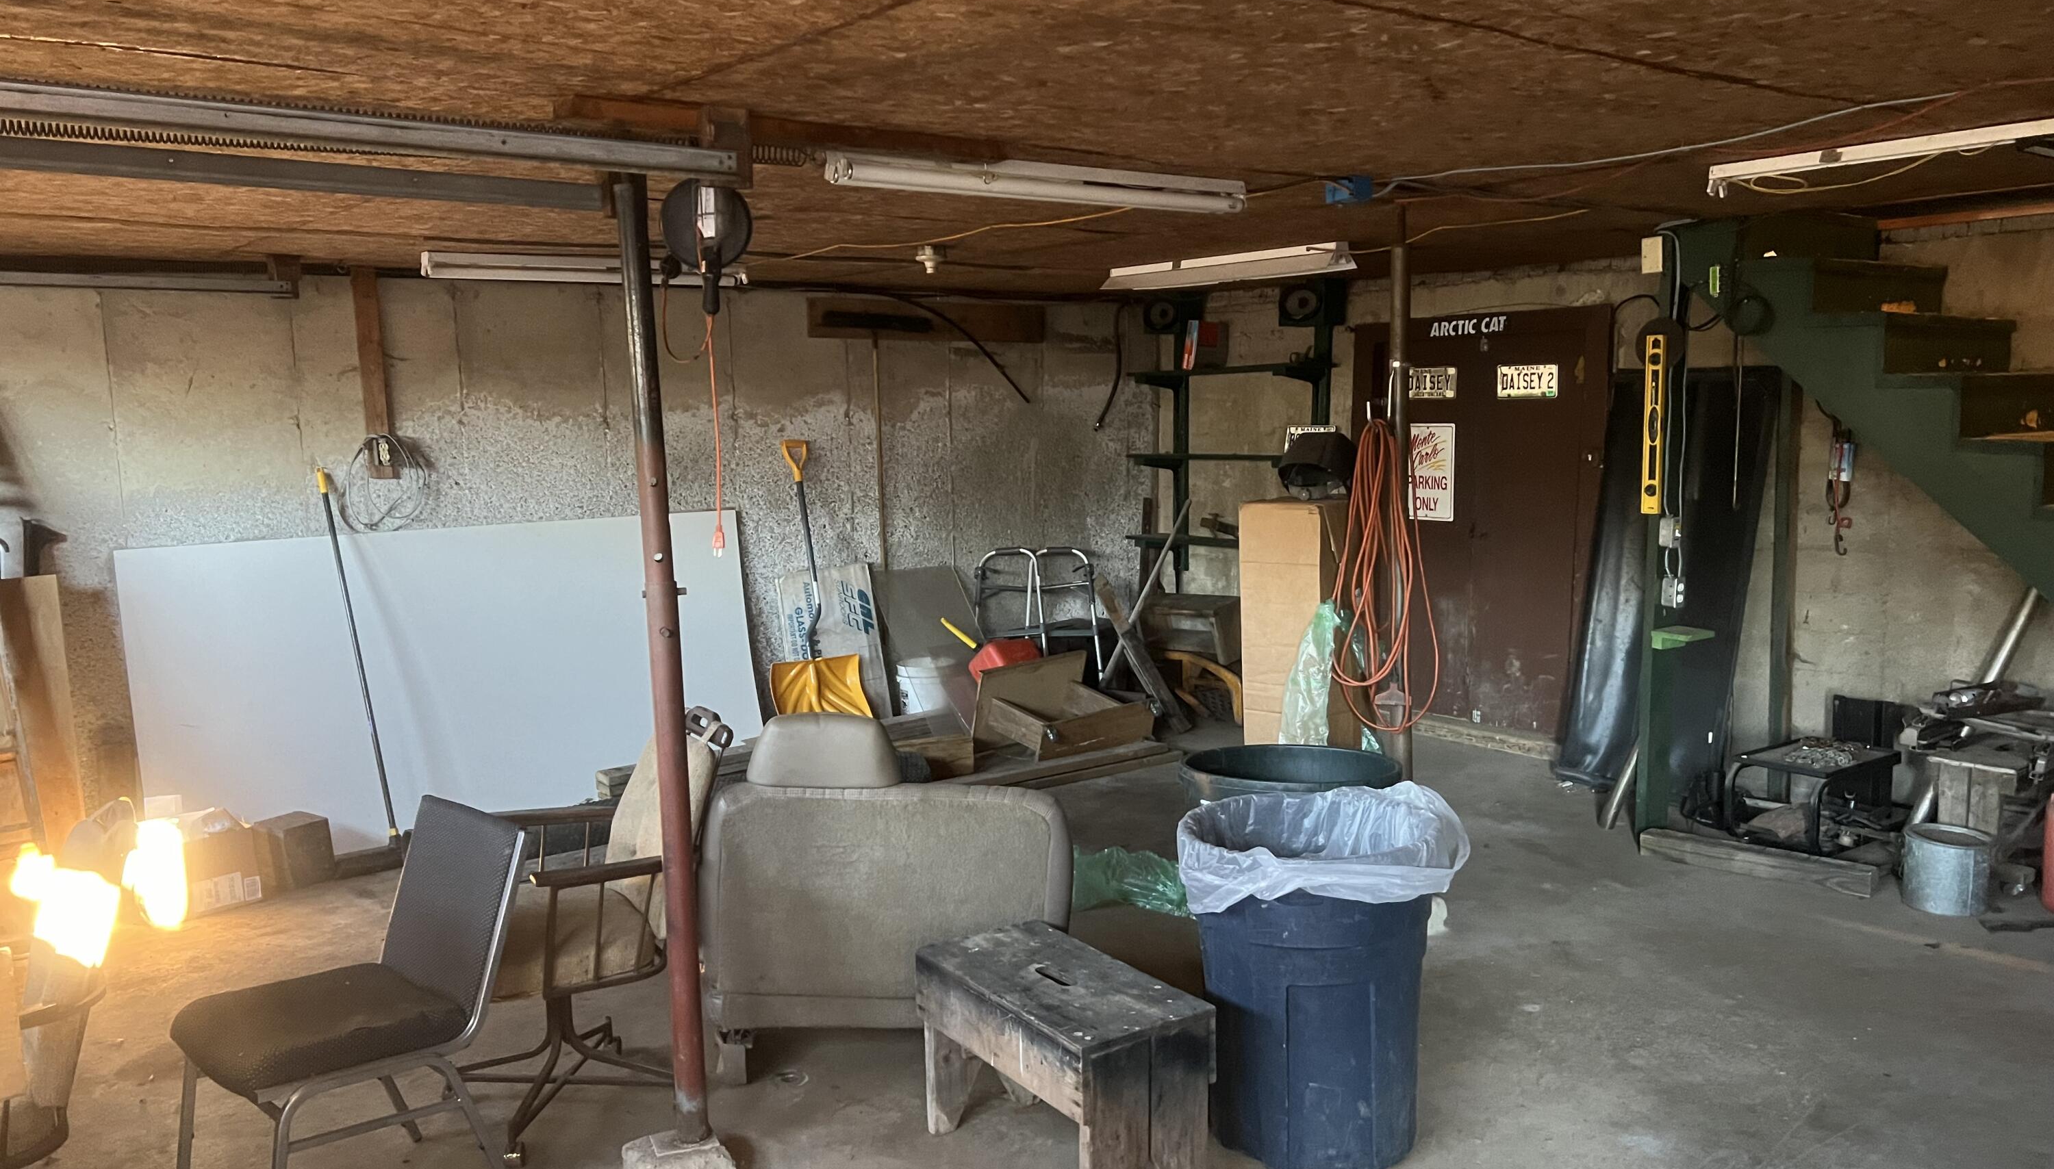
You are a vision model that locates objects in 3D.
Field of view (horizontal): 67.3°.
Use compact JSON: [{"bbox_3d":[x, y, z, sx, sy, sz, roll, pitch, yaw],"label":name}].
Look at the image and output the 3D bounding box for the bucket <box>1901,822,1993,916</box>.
[{"bbox_3d":[2.843,0.879,4.761,0.250,0.220,0.250,3,9,31],"label":"bucket"}]

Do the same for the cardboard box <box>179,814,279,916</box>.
[{"bbox_3d":[-2.786,0.937,5.238,0.340,0.290,0.290,-8,10,-44],"label":"cardboard box"}]

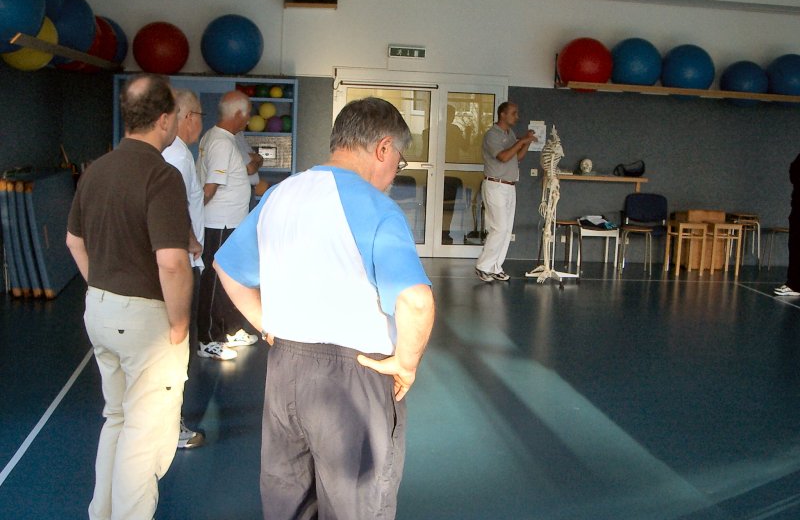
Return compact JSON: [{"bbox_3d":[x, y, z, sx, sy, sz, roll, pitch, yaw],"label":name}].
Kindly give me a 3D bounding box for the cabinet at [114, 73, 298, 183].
[{"bbox_3d":[-2.078,-0.997,10.241,1.906,1.941,0.450,1,10,-8],"label":"cabinet"}]

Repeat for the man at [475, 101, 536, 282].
[{"bbox_3d":[1.068,-0.681,9.518,0.580,1.790,0.520,7,10,29],"label":"man"}]

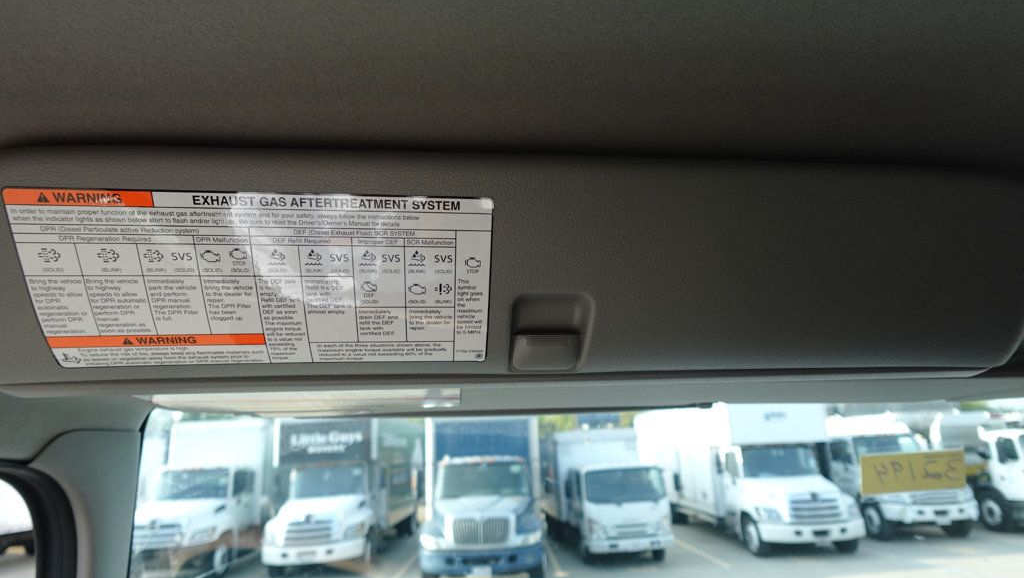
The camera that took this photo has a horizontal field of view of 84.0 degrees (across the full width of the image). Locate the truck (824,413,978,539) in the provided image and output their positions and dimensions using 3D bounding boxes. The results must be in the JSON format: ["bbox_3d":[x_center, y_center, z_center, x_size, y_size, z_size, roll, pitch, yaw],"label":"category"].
[{"bbox_3d":[10.266,5.672,17.717,2.400,3.000,7.800,-2,-16,-2],"label":"truck"}]

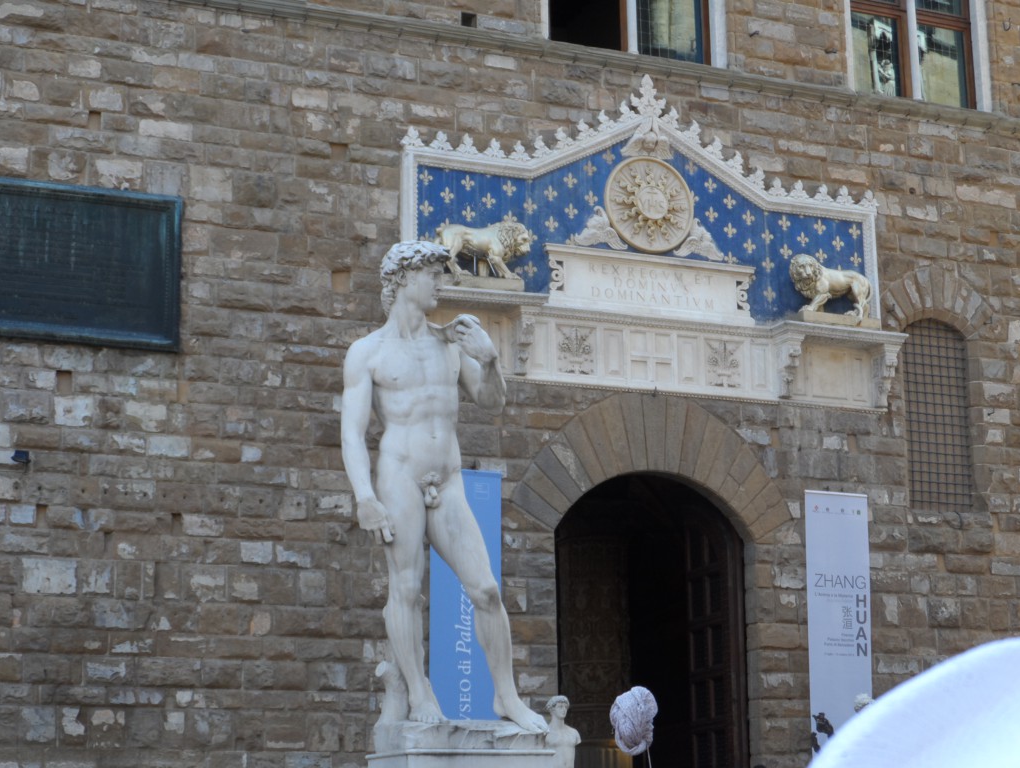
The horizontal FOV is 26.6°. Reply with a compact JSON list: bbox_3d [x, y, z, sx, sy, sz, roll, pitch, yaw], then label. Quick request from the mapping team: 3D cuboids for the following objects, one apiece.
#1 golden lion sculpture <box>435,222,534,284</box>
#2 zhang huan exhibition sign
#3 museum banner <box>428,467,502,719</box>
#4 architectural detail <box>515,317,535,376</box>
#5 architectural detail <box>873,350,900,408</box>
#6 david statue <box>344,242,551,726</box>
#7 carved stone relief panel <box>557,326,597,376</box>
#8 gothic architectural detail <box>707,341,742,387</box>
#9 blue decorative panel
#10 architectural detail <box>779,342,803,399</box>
[{"bbox_3d":[-0.307,-1.707,27.425,1.246,0.811,0.400,5,-14,-25],"label":"golden lion sculpture"},{"bbox_3d":[4.473,3.242,28.983,1.010,3.600,0.050,5,-14,-25],"label":"zhang huan exhibition sign"},{"bbox_3d":[-0.520,2.870,26.613,0.983,3.600,0.050,5,-14,-25],"label":"museum banner"},{"bbox_3d":[0.183,-0.474,27.366,0.180,0.702,0.400,5,-14,-25],"label":"architectural detail"},{"bbox_3d":[5.183,-0.061,29.729,0.232,0.754,0.400,5,-14,-25],"label":"architectural detail"},{"bbox_3d":[-0.762,1.058,21.810,2.012,5.170,1.250,5,-14,-25],"label":"david statue"},{"bbox_3d":[0.860,-0.433,27.894,0.583,0.585,0.080,5,-14,-25],"label":"carved stone relief panel"},{"bbox_3d":[2.866,-0.274,28.843,0.562,0.577,0.080,5,-14,-25],"label":"gothic architectural detail"},{"bbox_3d":[1.858,-2.610,28.965,7.244,3.191,0.280,5,-14,-25],"label":"blue decorative panel"},{"bbox_3d":[3.775,-0.181,29.064,0.180,0.702,0.400,5,-14,-25],"label":"architectural detail"}]

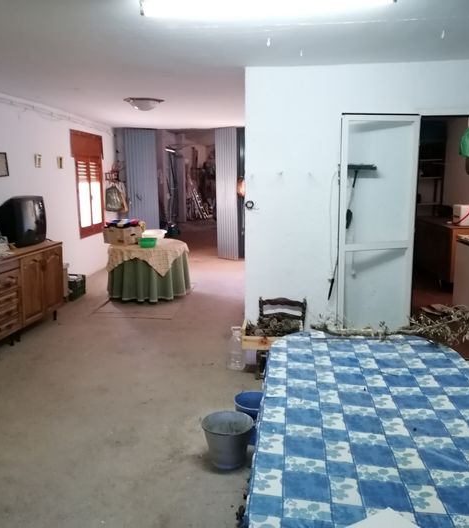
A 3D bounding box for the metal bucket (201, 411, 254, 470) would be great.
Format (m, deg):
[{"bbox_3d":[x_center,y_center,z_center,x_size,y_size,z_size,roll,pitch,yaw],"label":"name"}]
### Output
[{"bbox_3d":[-0.031,0.994,3.055,0.284,0.243,0.284,0,8,0],"label":"metal bucket"}]

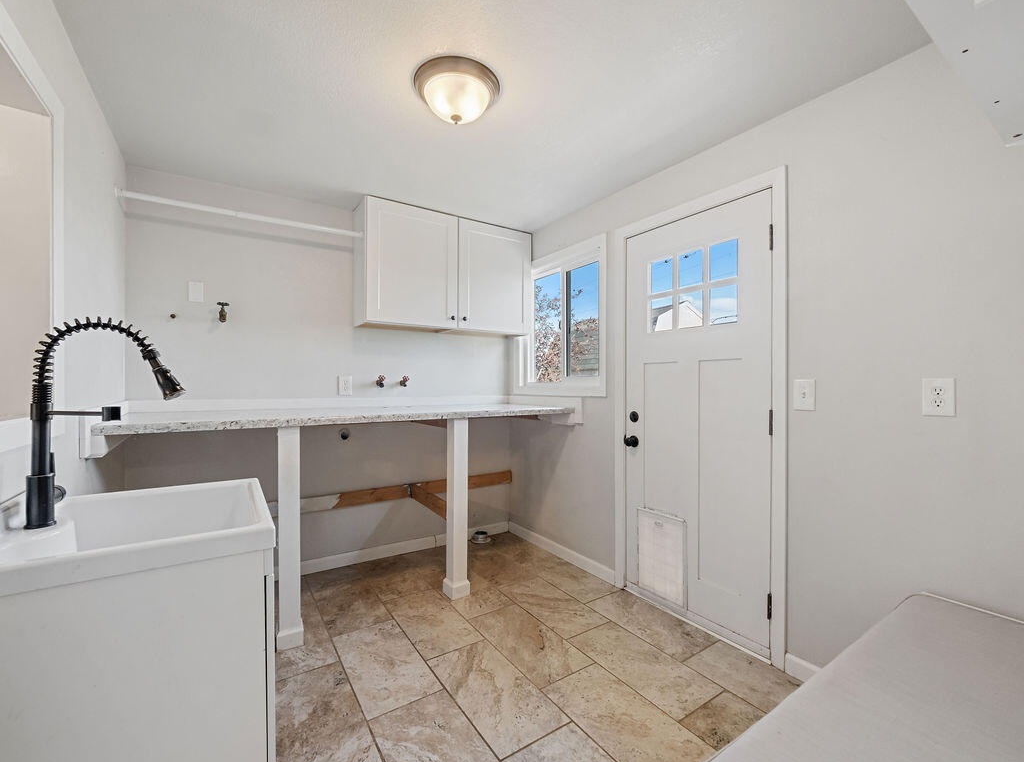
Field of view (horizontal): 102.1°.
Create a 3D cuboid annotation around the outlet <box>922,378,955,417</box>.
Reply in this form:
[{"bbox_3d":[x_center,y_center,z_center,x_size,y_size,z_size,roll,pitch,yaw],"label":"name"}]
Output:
[{"bbox_3d":[1.428,0.056,1.387,0.009,0.124,0.078,0,0,-35],"label":"outlet"}]

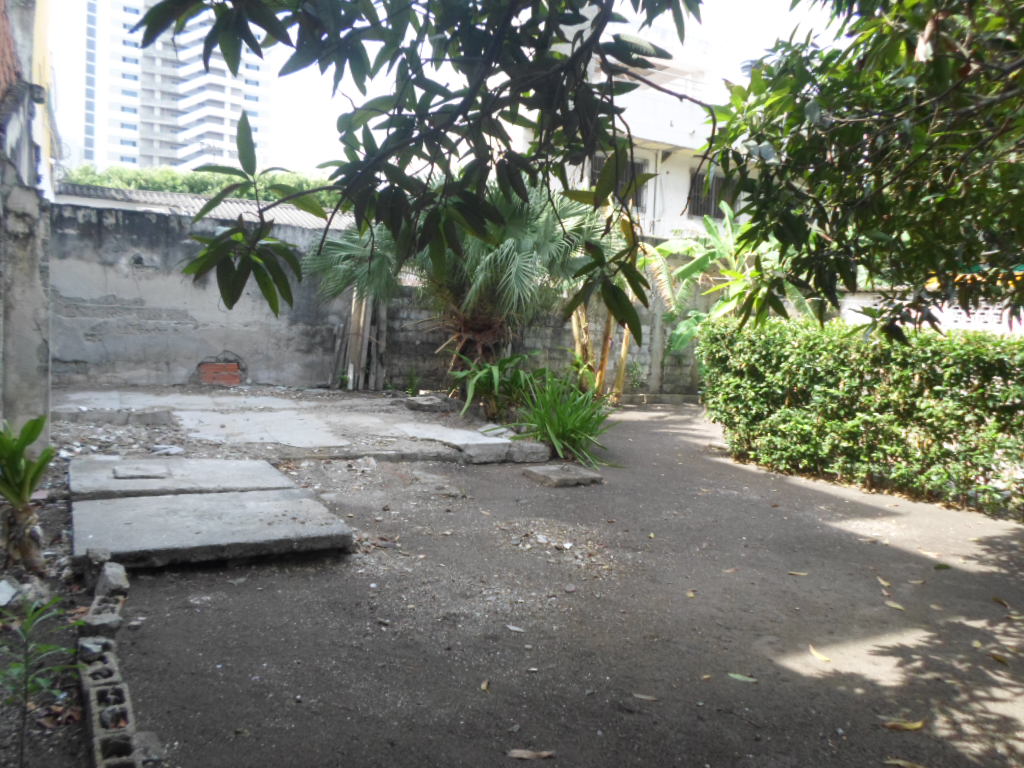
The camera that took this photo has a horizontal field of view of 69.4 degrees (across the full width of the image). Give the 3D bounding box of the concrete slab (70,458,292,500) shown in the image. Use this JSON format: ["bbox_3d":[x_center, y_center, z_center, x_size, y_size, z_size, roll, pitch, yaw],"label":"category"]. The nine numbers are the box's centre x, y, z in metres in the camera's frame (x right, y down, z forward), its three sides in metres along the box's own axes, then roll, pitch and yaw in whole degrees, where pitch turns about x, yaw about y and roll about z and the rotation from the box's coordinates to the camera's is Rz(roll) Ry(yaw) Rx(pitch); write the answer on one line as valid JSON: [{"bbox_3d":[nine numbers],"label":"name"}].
[{"bbox_3d":[-2.748,0.792,6.159,1.600,0.110,1.200,0,5,-27],"label":"concrete slab"}]

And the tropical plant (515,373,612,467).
[{"bbox_3d":[0.564,0.362,8.258,1.050,0.950,1.000,3,5,0],"label":"tropical plant"}]

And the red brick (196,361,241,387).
[{"bbox_3d":[-5.003,-0.164,12.635,0.640,0.370,0.120,1,3,-28],"label":"red brick"}]

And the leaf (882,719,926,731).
[{"bbox_3d":[1.719,1.480,3.236,0.180,0.025,0.055,2,5,-11],"label":"leaf"}]

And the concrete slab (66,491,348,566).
[{"bbox_3d":[-2.169,1.004,5.303,1.670,0.100,1.380,1,5,-28],"label":"concrete slab"}]

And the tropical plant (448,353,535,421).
[{"bbox_3d":[-0.288,0.035,10.400,1.200,0.970,1.100,2,3,0],"label":"tropical plant"}]

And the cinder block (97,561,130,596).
[{"bbox_3d":[-2.332,1.199,4.336,0.180,0.140,0.320,1,5,-28],"label":"cinder block"}]

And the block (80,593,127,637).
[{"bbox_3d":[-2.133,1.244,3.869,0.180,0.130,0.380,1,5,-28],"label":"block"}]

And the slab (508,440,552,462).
[{"bbox_3d":[0.187,0.731,8.089,0.430,0.200,0.320,2,5,-5],"label":"slab"}]

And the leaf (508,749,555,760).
[{"bbox_3d":[0.076,1.421,2.847,0.185,0.020,0.050,3,5,1],"label":"leaf"}]

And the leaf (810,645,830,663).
[{"bbox_3d":[1.457,1.263,3.513,0.050,0.025,0.170,1,5,-15],"label":"leaf"}]

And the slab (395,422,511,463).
[{"bbox_3d":[-0.710,0.661,8.438,0.800,0.200,1.450,-1,6,-37],"label":"slab"}]

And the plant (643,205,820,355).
[{"bbox_3d":[4.133,-1.558,13.800,2.900,3.700,2.500,2,3,0],"label":"plant"}]

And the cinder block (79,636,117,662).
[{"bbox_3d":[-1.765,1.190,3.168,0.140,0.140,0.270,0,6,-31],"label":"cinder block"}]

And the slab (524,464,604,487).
[{"bbox_3d":[0.500,0.894,7.159,0.580,0.070,0.550,0,6,-29],"label":"slab"}]

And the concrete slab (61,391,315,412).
[{"bbox_3d":[-4.476,0.255,10.200,3.300,0.100,1.350,1,5,-28],"label":"concrete slab"}]

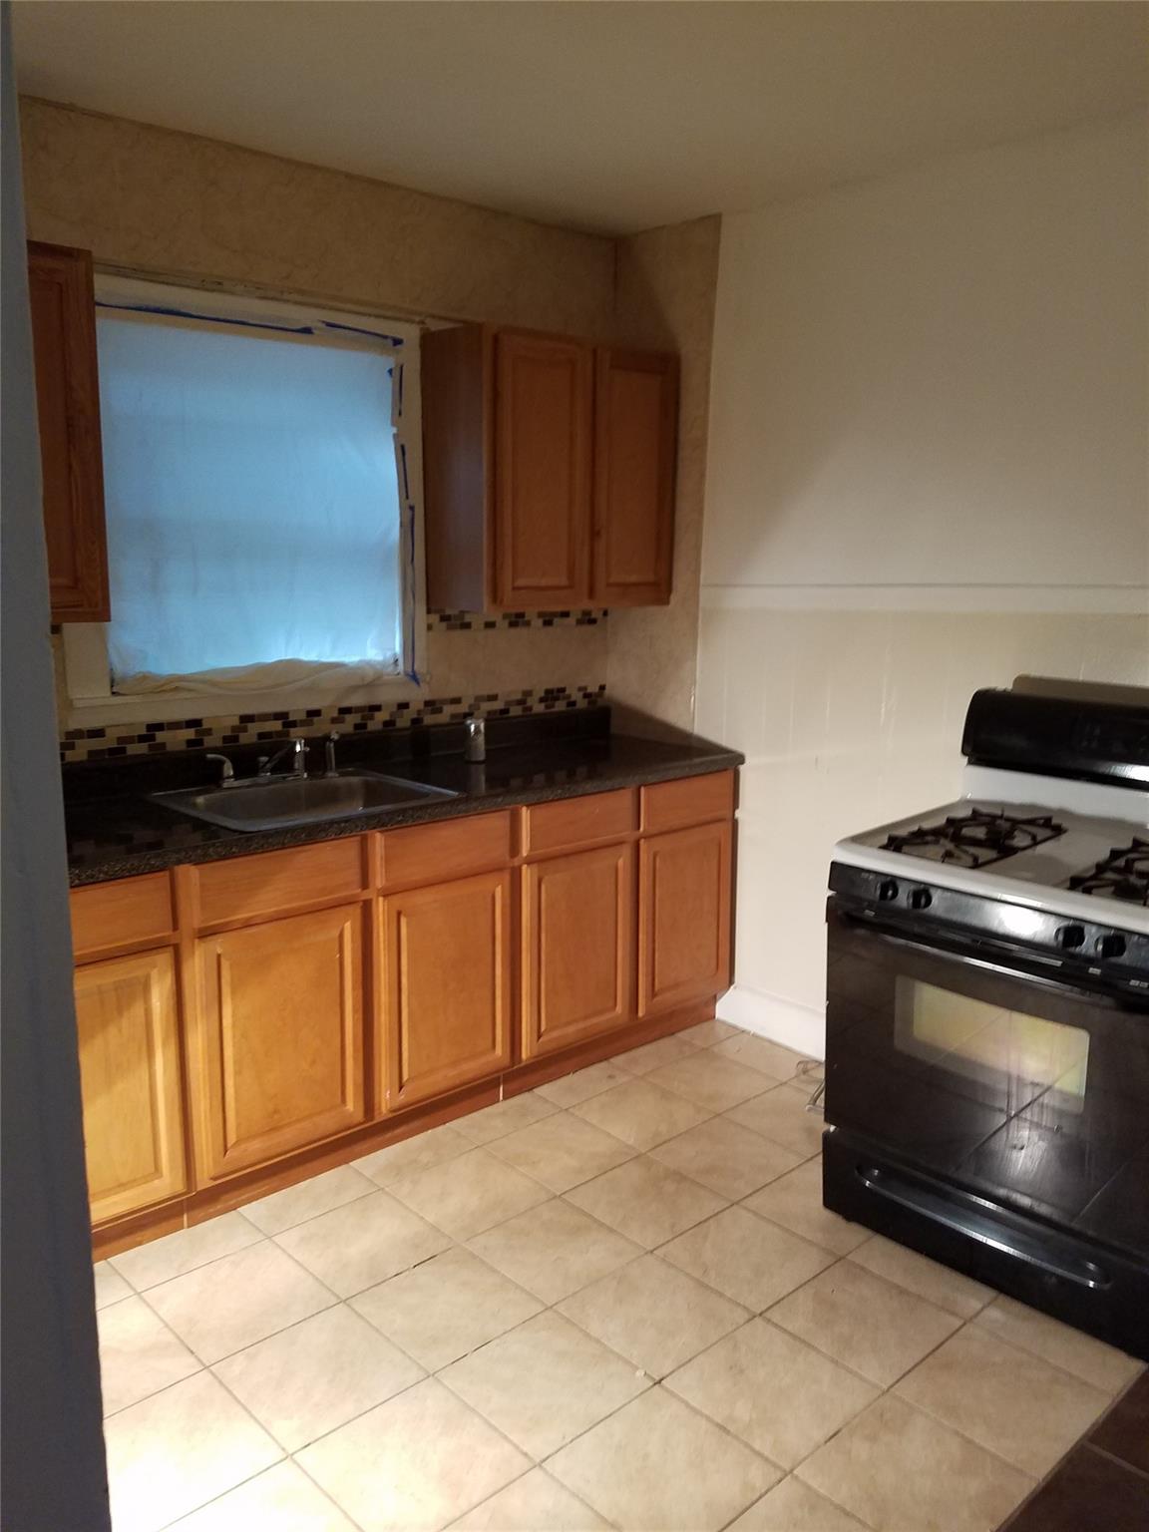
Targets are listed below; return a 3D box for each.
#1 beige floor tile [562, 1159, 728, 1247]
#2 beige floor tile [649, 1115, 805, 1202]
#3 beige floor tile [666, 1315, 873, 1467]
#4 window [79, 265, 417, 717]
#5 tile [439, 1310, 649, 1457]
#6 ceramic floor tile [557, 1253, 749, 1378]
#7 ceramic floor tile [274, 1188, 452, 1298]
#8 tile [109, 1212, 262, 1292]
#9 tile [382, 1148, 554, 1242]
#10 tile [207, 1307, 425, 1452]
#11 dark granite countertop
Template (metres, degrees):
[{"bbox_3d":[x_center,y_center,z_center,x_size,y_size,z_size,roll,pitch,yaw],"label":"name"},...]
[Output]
[{"bbox_3d":[0.177,1.060,2.807,0.300,0.010,0.300,-9,14,-43],"label":"beige floor tile"},{"bbox_3d":[0.400,1.026,3.017,0.300,0.010,0.300,-9,14,-43],"label":"beige floor tile"},{"bbox_3d":[0.374,1.176,2.172,0.300,0.010,0.300,-9,14,-43],"label":"beige floor tile"},{"bbox_3d":[-0.851,-0.700,3.077,1.056,1.023,0.100,-9,14,-43],"label":"window"},{"bbox_3d":[-0.056,1.167,2.182,0.300,0.010,0.300,-9,14,-43],"label":"tile"},{"bbox_3d":[0.163,1.123,2.367,0.299,0.010,0.299,-9,14,-42],"label":"ceramic floor tile"},{"bbox_3d":[-0.469,1.076,2.595,0.299,0.010,0.299,-9,14,-42],"label":"ceramic floor tile"},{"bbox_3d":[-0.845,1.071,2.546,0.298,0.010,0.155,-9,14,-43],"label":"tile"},{"bbox_3d":[-0.250,1.042,2.798,0.299,0.010,0.299,-9,14,-42],"label":"tile"},{"bbox_3d":[-0.482,1.151,2.176,0.299,0.010,0.299,-9,14,-42],"label":"tile"},{"bbox_3d":[-0.469,0.025,3.116,2.209,0.139,0.611,-9,14,-43],"label":"dark granite countertop"}]

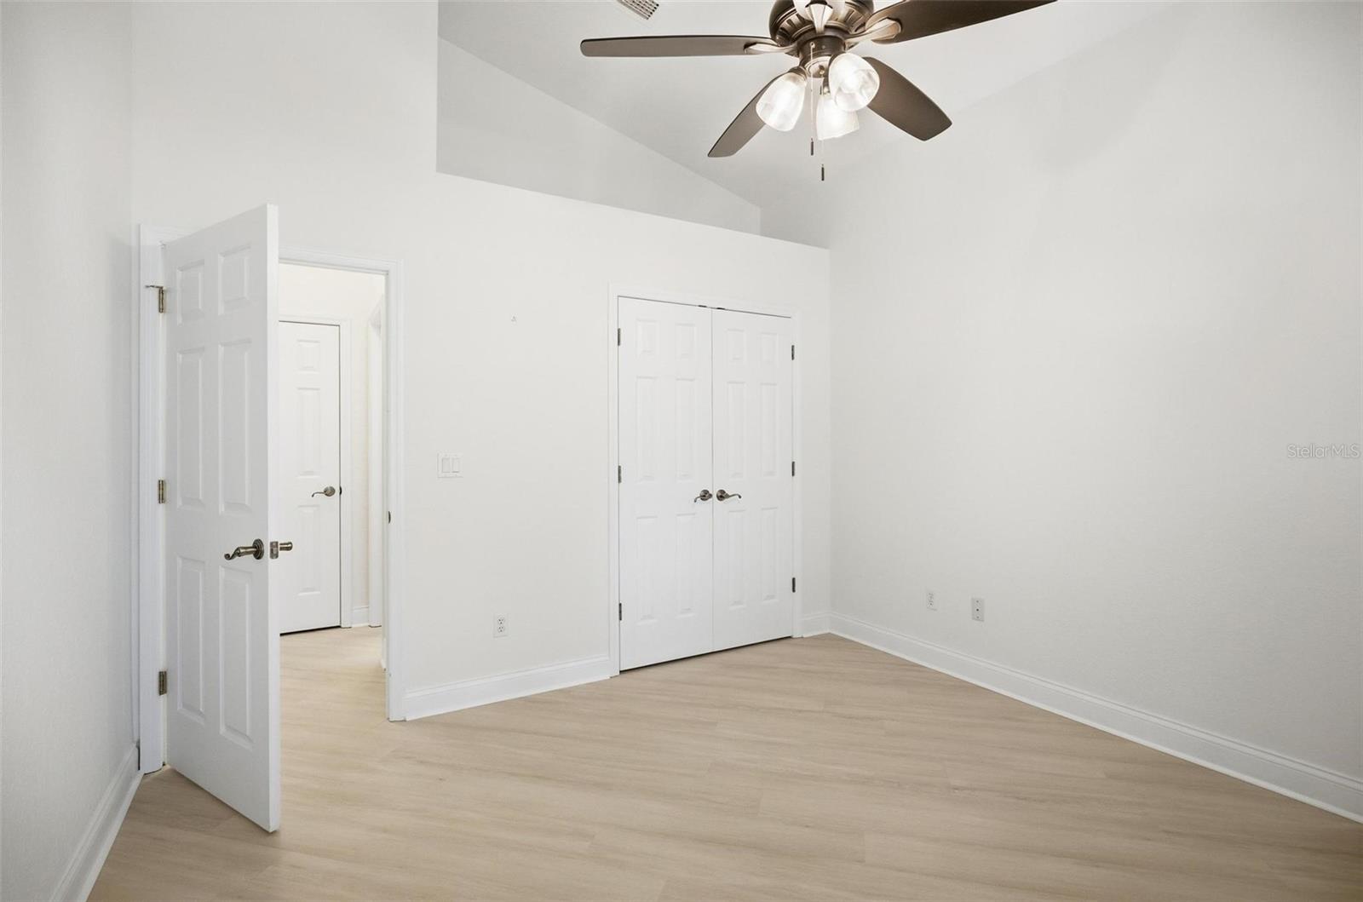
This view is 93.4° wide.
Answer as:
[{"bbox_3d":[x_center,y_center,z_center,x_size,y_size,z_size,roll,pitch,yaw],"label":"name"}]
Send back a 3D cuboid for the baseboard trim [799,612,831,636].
[{"bbox_3d":[0.878,1.139,4.196,0.246,0.134,0.016,-1,1,-31],"label":"baseboard trim"}]

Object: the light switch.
[{"bbox_3d":[-1.089,0.066,3.024,0.117,0.118,0.009,-1,1,-31],"label":"light switch"}]

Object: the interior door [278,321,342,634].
[{"bbox_3d":[-2.602,0.194,4.224,0.630,2.030,0.040,-1,1,-31],"label":"interior door"}]

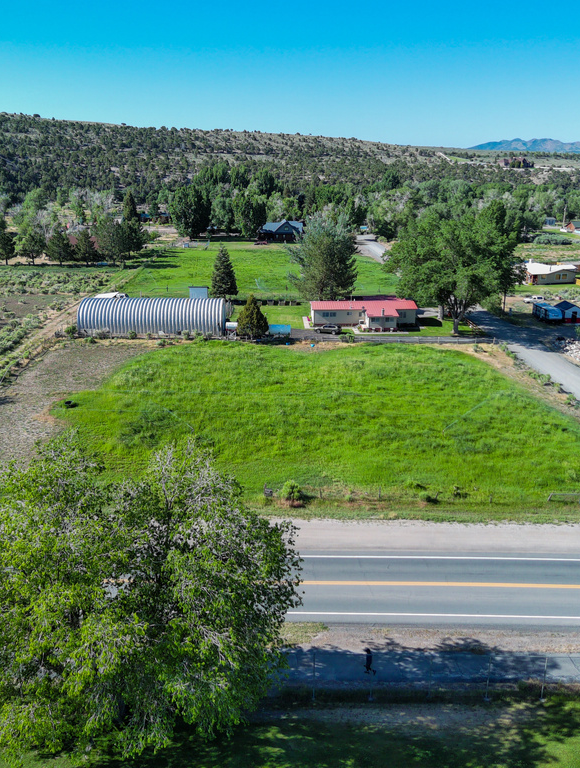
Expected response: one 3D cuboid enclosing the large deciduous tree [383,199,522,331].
[{"bbox_3d":[27.363,-19.327,115.847,21.800,21.300,19.500,4,18,13],"label":"large deciduous tree"}]

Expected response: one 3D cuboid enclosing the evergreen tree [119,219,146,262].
[{"bbox_3d":[-48.660,-44.290,208.450,8.400,12.250,8.400,0,18,0],"label":"evergreen tree"}]

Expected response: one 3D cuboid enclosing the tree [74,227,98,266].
[{"bbox_3d":[-59.730,-39.650,197.140,6.370,10.570,6.370,0,18,0],"label":"tree"}]

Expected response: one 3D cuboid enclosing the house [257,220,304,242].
[{"bbox_3d":[-3.014,-57.499,257.927,17.600,8.000,12.000,-1,17,-4],"label":"house"}]

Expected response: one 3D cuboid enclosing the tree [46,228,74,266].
[{"bbox_3d":[-66.780,-39.520,196.480,7.910,10.330,7.910,0,18,0],"label":"tree"}]

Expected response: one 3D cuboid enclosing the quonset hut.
[{"bbox_3d":[-23.316,-12.662,120.430,25.000,5.400,12.000,1,17,1],"label":"quonset hut"}]

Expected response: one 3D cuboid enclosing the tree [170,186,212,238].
[{"bbox_3d":[-40.050,-67.620,267.990,16.540,21.040,16.540,0,18,0],"label":"tree"}]

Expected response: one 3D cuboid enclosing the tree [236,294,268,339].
[{"bbox_3d":[-6.272,-11.440,114.067,5.200,7.000,5.200,0,17,0],"label":"tree"}]

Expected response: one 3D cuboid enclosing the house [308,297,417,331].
[{"bbox_3d":[13.105,-13.215,124.603,18.800,4.300,12.200,0,17,0],"label":"house"}]

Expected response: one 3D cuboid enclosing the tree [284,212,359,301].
[{"bbox_3d":[6.862,-25.382,140.070,14.000,18.000,13.000,0,17,0],"label":"tree"}]

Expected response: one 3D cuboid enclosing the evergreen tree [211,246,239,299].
[{"bbox_3d":[-14.090,-23.790,144.630,5.950,11.550,5.950,0,18,0],"label":"evergreen tree"}]

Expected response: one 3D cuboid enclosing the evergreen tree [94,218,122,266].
[{"bbox_3d":[-53.580,-41.280,197.750,8.720,13.300,8.720,0,18,0],"label":"evergreen tree"}]

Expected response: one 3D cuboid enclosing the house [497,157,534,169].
[{"bbox_3d":[177.380,-173.610,535.800,25.000,7.400,14.000,0,18,-2],"label":"house"}]

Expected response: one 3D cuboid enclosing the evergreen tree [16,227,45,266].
[{"bbox_3d":[-75.510,-39.810,196.380,7.910,10.820,7.910,0,18,0],"label":"evergreen tree"}]

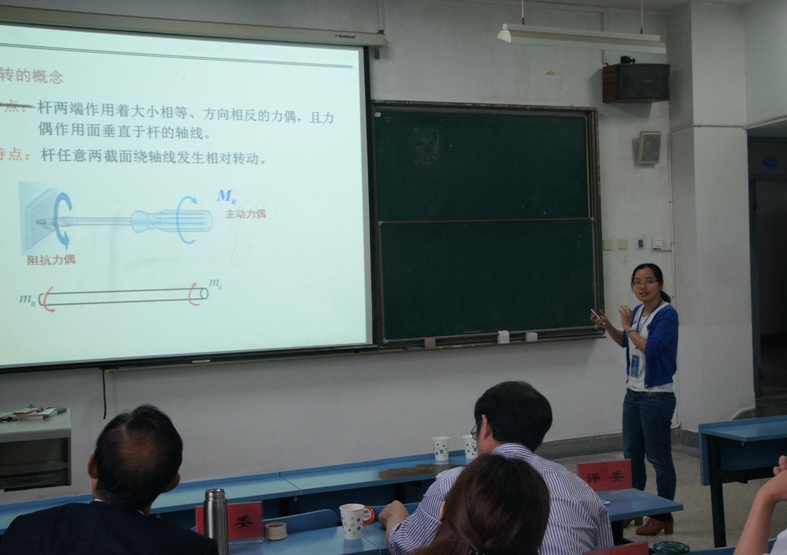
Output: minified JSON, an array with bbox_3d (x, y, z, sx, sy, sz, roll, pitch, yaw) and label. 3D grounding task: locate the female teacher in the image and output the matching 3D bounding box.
[{"bbox_3d":[1.424,0.714,5.336,0.480,1.600,0.460,-2,0,-37],"label":"female teacher"}]

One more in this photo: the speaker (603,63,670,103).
[{"bbox_3d":[1.961,-1.565,7.313,0.455,0.285,0.260,-2,7,-13],"label":"speaker"}]

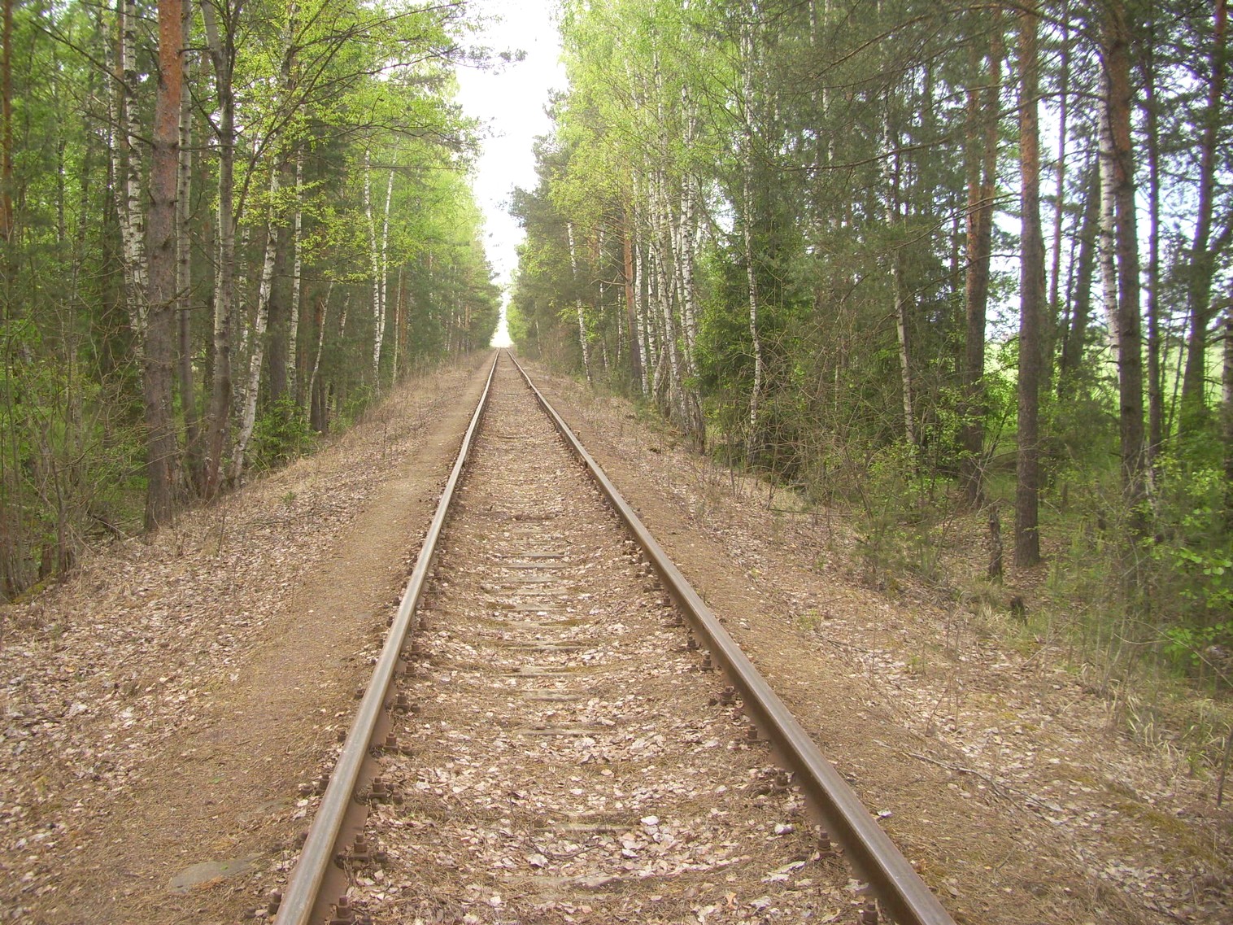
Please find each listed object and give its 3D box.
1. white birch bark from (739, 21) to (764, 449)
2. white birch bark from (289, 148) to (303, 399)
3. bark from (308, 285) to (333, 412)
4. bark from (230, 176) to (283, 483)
[{"bbox_3d":[2.813,-4.694,25.165,0.270,8.470,0.220,-1,6,0],"label":"white birch bark"},{"bbox_3d":[-7.723,-4.534,29.199,0.190,5.980,0.180,3,6,0],"label":"white birch bark"},{"bbox_3d":[-8.267,-3.194,33.850,0.190,3.740,0.170,11,5,-1],"label":"bark"},{"bbox_3d":[-6.321,-2.405,21.368,0.280,5.540,0.240,9,5,-1],"label":"bark"}]

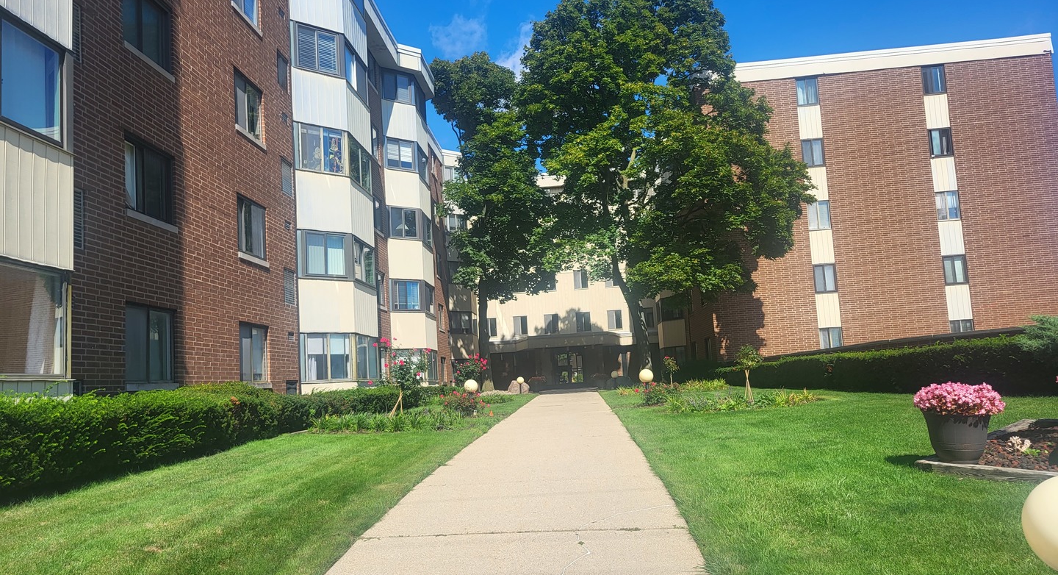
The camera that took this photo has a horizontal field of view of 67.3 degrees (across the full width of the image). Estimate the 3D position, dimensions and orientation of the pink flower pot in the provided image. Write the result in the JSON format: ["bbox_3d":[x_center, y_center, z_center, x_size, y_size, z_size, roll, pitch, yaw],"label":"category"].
[{"bbox_3d":[4.123,1.434,7.660,0.660,0.500,0.660,-7,-7,28],"label":"pink flower pot"}]

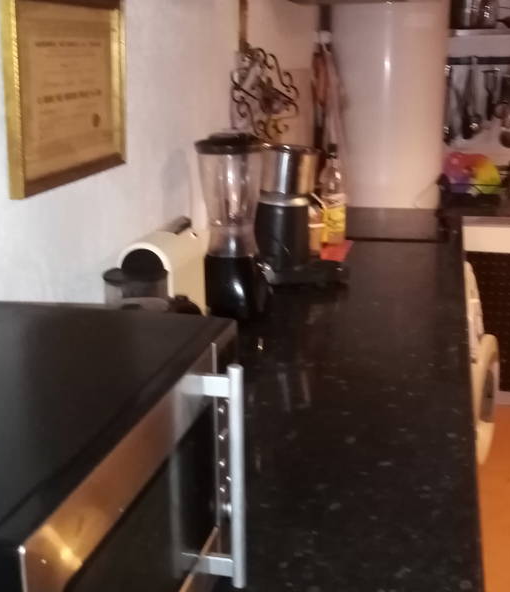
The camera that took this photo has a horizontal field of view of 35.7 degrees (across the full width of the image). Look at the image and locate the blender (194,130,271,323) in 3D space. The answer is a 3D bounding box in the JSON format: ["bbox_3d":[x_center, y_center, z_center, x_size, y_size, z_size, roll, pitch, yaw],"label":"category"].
[{"bbox_3d":[-0.056,-0.172,1.878,0.160,0.420,0.160,0,16,0],"label":"blender"}]

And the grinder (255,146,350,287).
[{"bbox_3d":[0.128,-0.234,2.200,0.230,0.360,0.180,5,17,18],"label":"grinder"}]

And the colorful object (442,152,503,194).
[{"bbox_3d":[0.925,-0.514,3.366,0.240,0.195,0.100,3,16,13],"label":"colorful object"}]

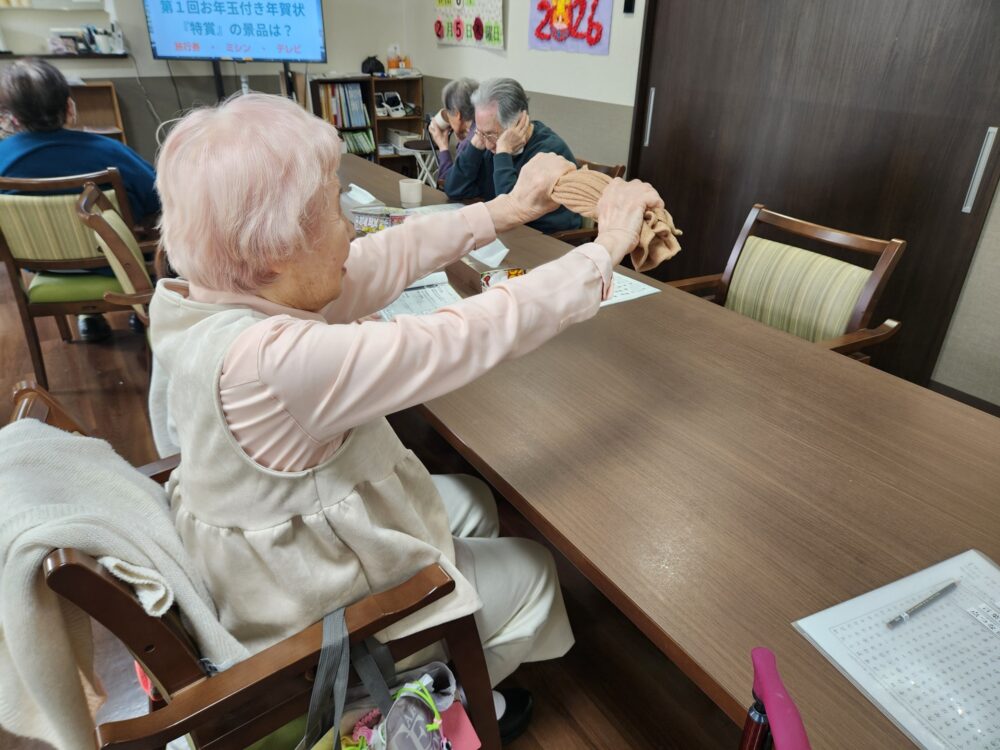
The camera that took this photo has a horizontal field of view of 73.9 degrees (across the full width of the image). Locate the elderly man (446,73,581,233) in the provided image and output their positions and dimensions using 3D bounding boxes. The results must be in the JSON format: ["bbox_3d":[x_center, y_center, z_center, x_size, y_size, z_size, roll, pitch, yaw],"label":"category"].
[{"bbox_3d":[0.040,-0.588,2.727,0.500,1.160,0.620,22,34,34],"label":"elderly man"}]

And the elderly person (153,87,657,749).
[{"bbox_3d":[-0.131,0.196,1.146,0.820,1.250,0.520,-14,31,-27],"label":"elderly person"}]

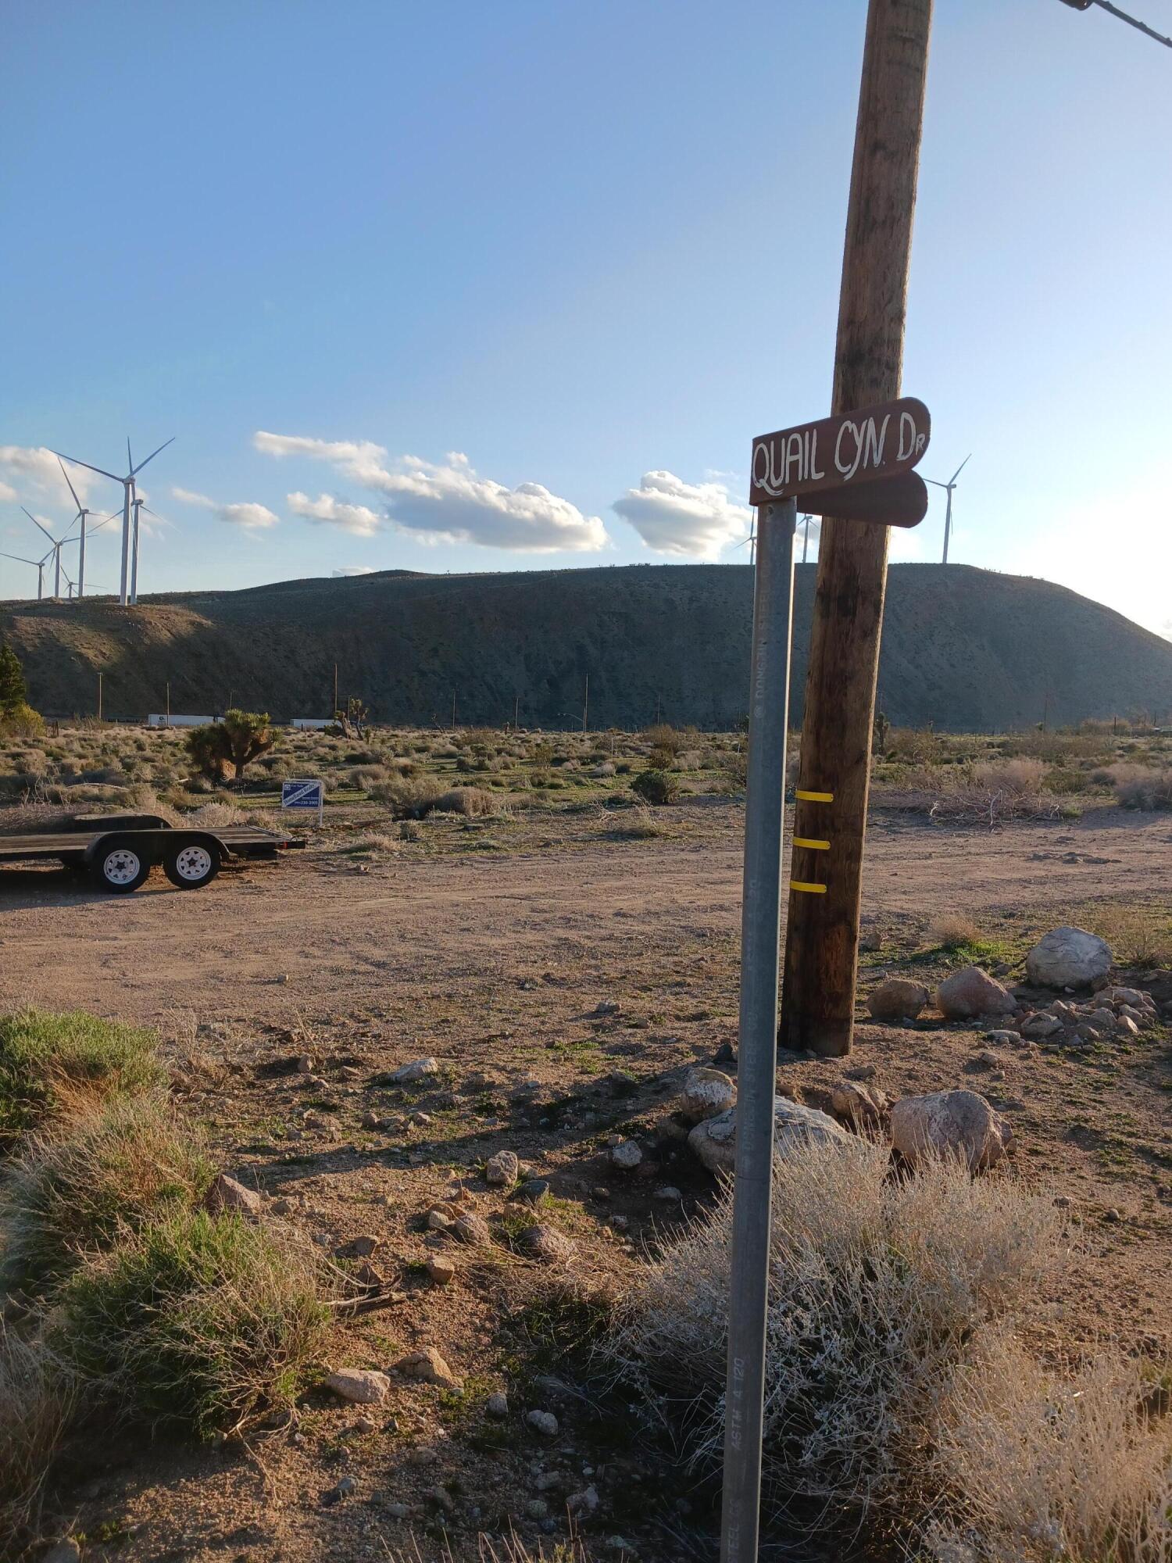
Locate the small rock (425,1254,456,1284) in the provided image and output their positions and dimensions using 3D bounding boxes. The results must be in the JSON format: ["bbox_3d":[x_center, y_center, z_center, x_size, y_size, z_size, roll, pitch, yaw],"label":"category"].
[{"bbox_3d":[-0.378,1.270,3.170,0.078,0.072,0.075,3,3,-6],"label":"small rock"}]

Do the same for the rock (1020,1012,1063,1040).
[{"bbox_3d":[2.130,1.142,5.700,0.200,0.120,0.150,5,3,21],"label":"rock"}]

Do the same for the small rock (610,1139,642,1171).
[{"bbox_3d":[0.132,1.220,3.980,0.107,0.090,0.090,4,3,3],"label":"small rock"}]

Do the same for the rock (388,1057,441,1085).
[{"bbox_3d":[-0.697,1.175,4.950,0.200,0.090,0.130,3,3,-7],"label":"rock"}]

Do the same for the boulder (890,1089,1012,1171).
[{"bbox_3d":[1.270,1.216,4.247,0.417,0.254,0.313,3,3,0],"label":"boulder"}]

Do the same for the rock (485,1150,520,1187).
[{"bbox_3d":[-0.260,1.213,3.820,0.110,0.110,0.100,3,3,-3],"label":"rock"}]

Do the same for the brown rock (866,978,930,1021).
[{"bbox_3d":[1.574,1.106,6.150,0.315,0.210,0.260,4,3,15],"label":"brown rock"}]

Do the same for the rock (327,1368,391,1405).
[{"bbox_3d":[-0.500,1.331,2.683,0.140,0.063,0.091,3,3,0],"label":"rock"}]

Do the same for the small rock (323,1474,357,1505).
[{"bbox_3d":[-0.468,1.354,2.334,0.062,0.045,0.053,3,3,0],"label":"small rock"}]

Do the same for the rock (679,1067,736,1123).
[{"bbox_3d":[0.444,1.145,4.450,0.205,0.190,0.180,4,3,7],"label":"rock"}]

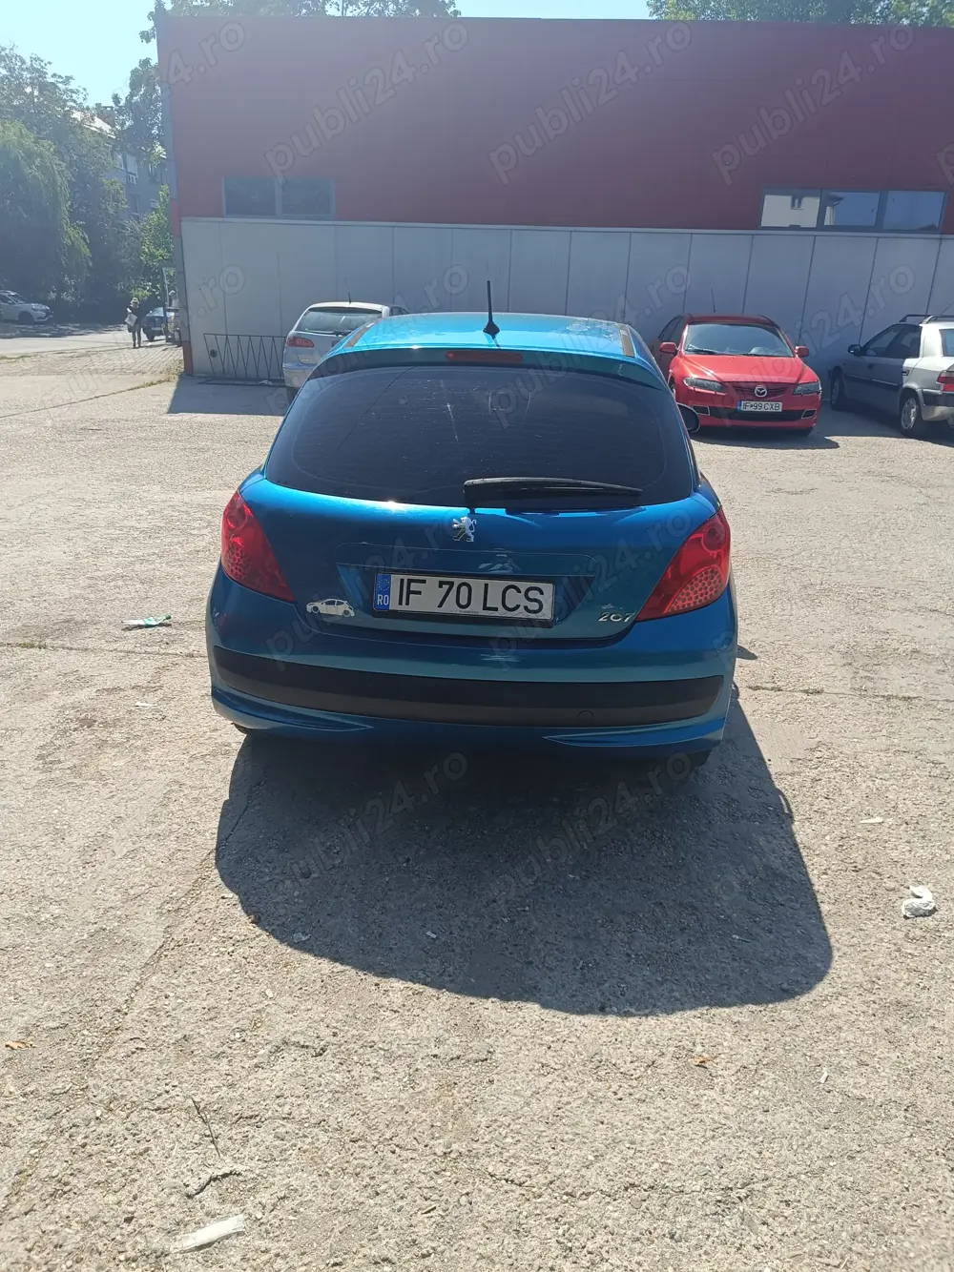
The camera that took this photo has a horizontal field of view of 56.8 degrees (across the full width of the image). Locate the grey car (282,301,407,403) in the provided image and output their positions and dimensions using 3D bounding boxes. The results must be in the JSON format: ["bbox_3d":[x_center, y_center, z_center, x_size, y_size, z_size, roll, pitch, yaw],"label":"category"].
[{"bbox_3d":[-1.732,-4.526,14.021,1.720,1.440,3.970,3,21,4],"label":"grey car"}]

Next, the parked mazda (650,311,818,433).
[{"bbox_3d":[3.515,-3.786,12.529,1.820,1.435,4.680,3,21,3],"label":"parked mazda"}]

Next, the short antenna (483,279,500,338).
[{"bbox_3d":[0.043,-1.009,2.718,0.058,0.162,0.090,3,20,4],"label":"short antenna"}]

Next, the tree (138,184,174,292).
[{"bbox_3d":[-14.774,-18.125,42.536,2.800,6.570,2.800,-5,21,-17],"label":"tree"}]

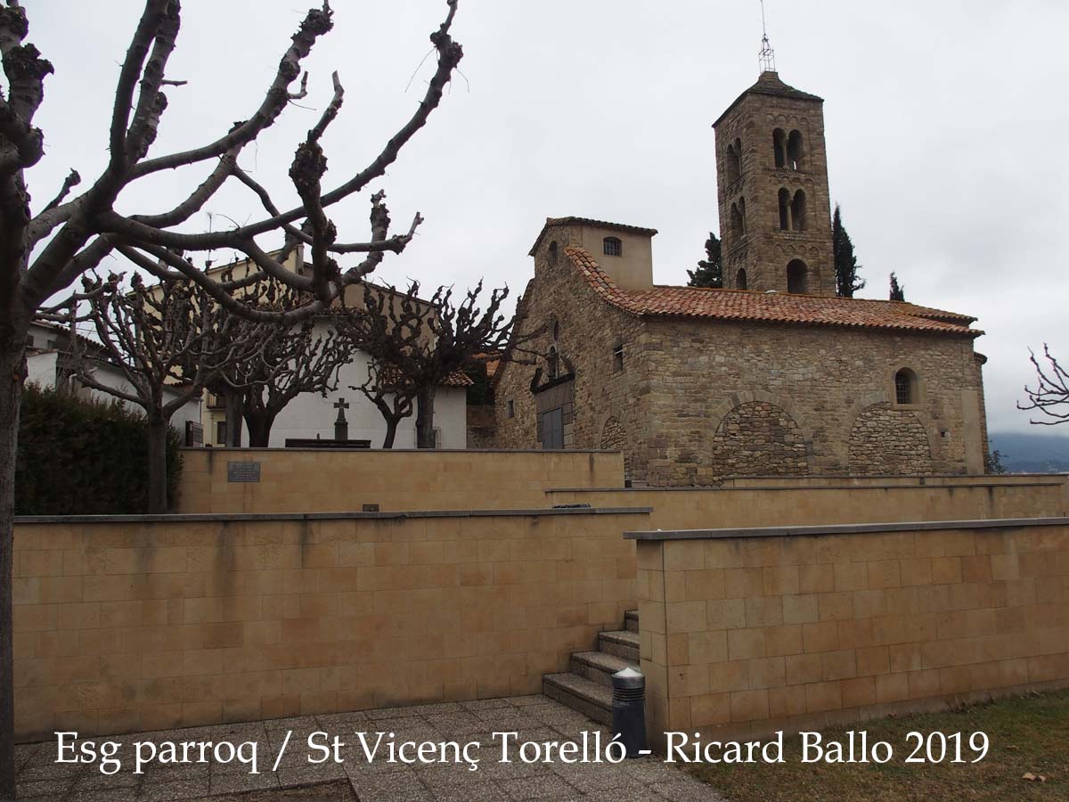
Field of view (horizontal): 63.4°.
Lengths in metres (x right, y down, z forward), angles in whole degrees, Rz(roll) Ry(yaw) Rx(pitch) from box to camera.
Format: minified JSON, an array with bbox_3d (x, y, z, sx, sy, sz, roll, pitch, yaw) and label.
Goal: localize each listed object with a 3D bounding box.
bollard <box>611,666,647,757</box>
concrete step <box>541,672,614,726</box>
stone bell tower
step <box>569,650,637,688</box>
[{"bbox_3d":[0.649,2.134,5.967,0.232,0.589,0.232,-1,-7,0],"label":"bollard"},{"bbox_3d":[0.523,2.450,7.044,0.303,0.175,1.697,2,-8,-21],"label":"concrete step"},{"bbox_3d":[11.029,-5.560,39.385,3.656,19.952,3.656,1,-8,-16],"label":"stone bell tower"},{"bbox_3d":[0.783,2.283,7.155,0.303,0.175,1.697,2,-8,-21],"label":"step"}]

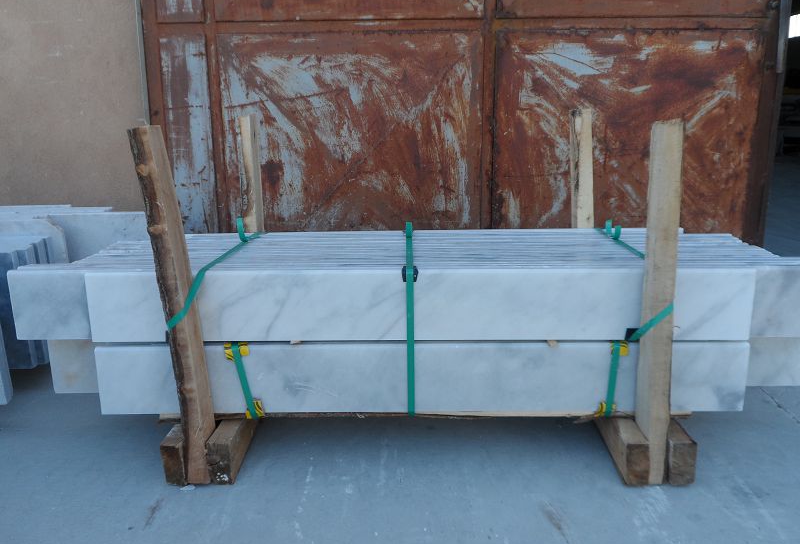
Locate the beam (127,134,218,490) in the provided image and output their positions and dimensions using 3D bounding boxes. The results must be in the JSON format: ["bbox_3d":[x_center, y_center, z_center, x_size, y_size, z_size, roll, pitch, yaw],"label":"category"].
[{"bbox_3d":[-0.529,0.087,1.554,0.057,0.850,0.095,-6,9,1],"label":"beam"}]

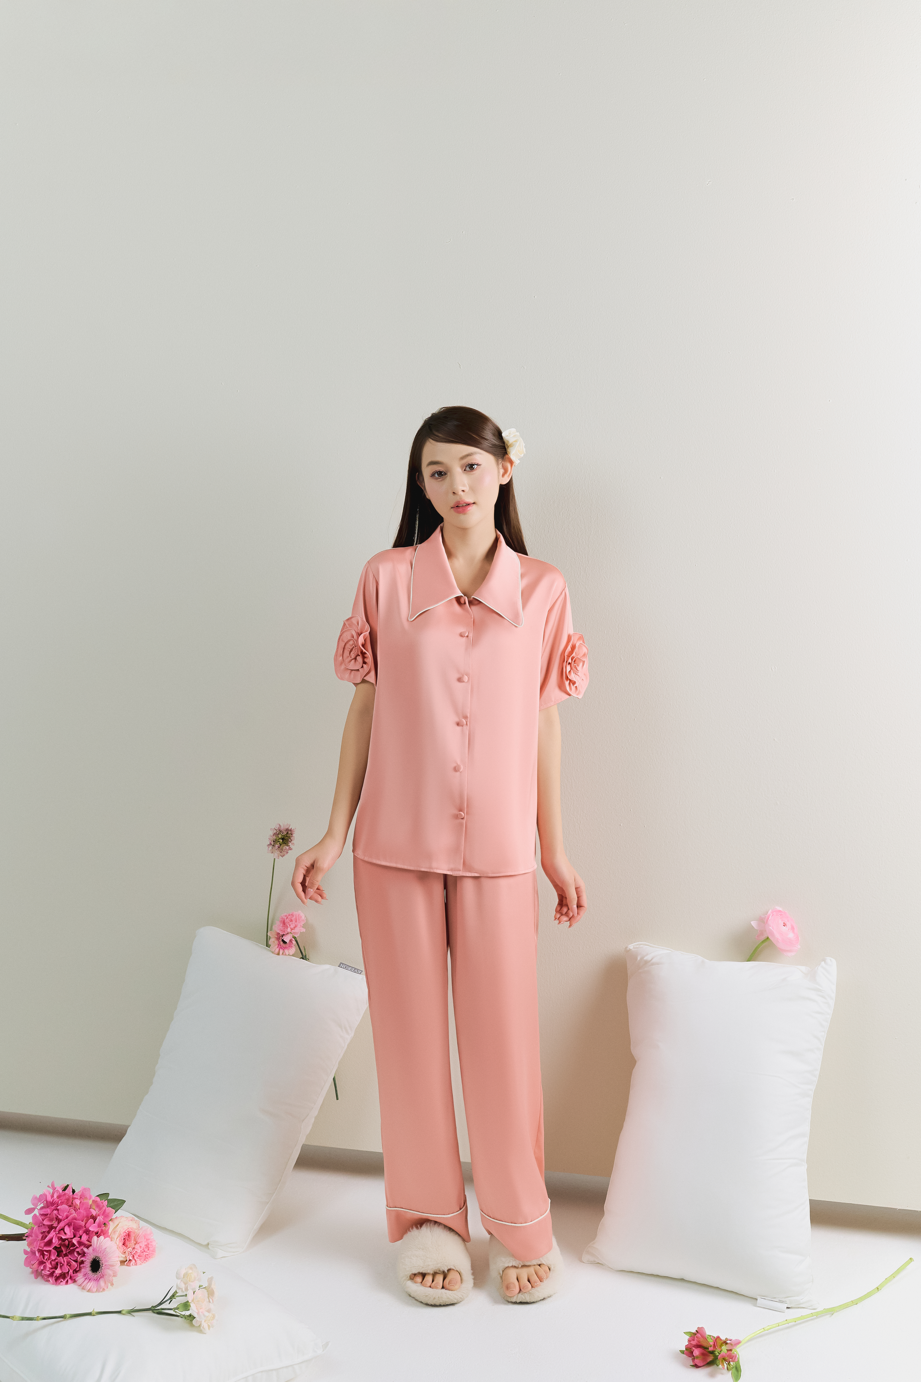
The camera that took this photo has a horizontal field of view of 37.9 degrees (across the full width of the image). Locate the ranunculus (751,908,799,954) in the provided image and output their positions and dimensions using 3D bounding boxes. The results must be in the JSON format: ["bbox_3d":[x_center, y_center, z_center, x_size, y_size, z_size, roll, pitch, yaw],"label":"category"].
[{"bbox_3d":[0.664,0.502,2.820,0.090,0.090,0.075,-3,-13,-39],"label":"ranunculus"}]

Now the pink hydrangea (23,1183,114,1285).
[{"bbox_3d":[-0.715,0.991,2.450,0.165,0.175,0.165,-2,1,-27],"label":"pink hydrangea"}]

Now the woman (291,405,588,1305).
[{"bbox_3d":[-0.039,0.300,2.582,0.560,1.670,0.320,0,4,-3],"label":"woman"}]

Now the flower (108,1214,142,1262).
[{"bbox_3d":[-0.627,1.020,2.500,0.070,0.090,0.085,-20,-11,41],"label":"flower"}]

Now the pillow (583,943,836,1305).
[{"bbox_3d":[0.510,0.836,2.693,0.440,0.655,0.170,2,-31,18],"label":"pillow"}]

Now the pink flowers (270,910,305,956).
[{"bbox_3d":[-0.399,0.563,3.120,0.083,0.104,0.080,0,3,6],"label":"pink flowers"}]

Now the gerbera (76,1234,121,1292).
[{"bbox_3d":[-0.641,1.015,2.380,0.040,0.100,0.100,-22,-12,40],"label":"gerbera"}]

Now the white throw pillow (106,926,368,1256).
[{"bbox_3d":[-0.510,0.837,2.906,0.410,0.165,0.640,12,52,17],"label":"white throw pillow"}]

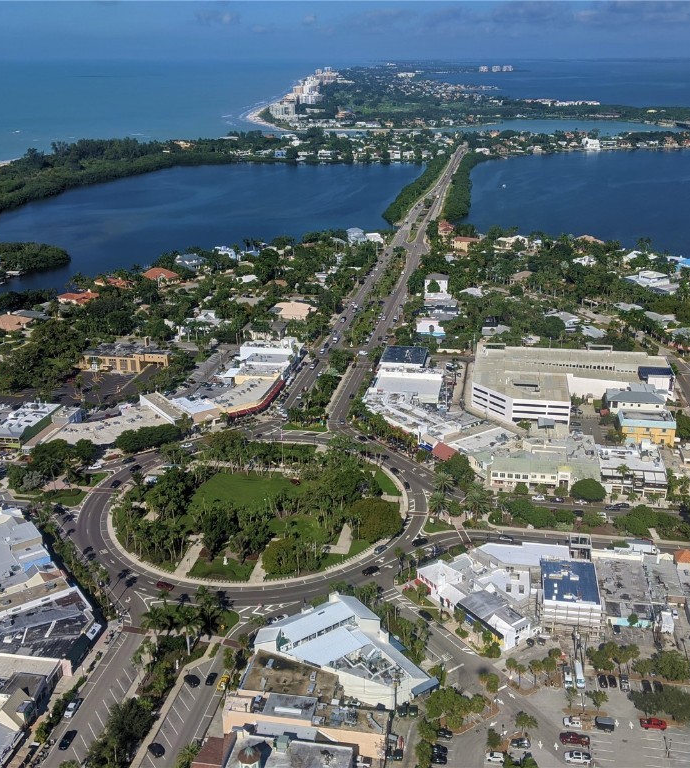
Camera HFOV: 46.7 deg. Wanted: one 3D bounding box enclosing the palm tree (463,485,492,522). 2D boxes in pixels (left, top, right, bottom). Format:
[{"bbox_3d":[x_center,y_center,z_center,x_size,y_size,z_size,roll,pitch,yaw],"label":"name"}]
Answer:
[{"bbox_3d":[44.690,41.260,269.110,8.600,12.200,8.600,0,22,0],"label":"palm tree"}]

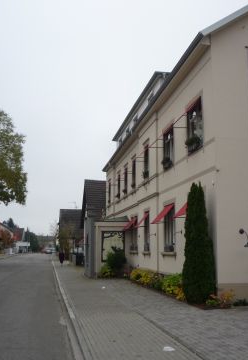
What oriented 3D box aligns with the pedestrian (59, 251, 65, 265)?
[{"bbox_3d":[-5.897,7.364,42.000,0.550,1.620,0.380,1,-9,-10],"label":"pedestrian"}]

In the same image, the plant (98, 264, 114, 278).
[{"bbox_3d":[-0.895,4.681,22.700,0.750,0.700,0.800,1,-9,-10],"label":"plant"}]

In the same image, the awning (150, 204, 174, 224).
[{"bbox_3d":[1.526,1.392,18.165,0.700,0.820,1.620,1,-9,-10],"label":"awning"}]

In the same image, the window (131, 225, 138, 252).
[{"bbox_3d":[0.603,3.220,25.415,0.200,1.750,1.650,1,-9,-10],"label":"window"}]

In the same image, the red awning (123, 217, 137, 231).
[{"bbox_3d":[0.338,2.615,26.547,0.620,0.800,1.950,2,-9,-10],"label":"red awning"}]

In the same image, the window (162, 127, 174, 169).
[{"bbox_3d":[1.881,-1.305,18.558,0.200,1.780,1.520,1,-9,-10],"label":"window"}]

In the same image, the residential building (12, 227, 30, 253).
[{"bbox_3d":[-30.624,16.916,122.448,8.500,7.400,10.000,0,-9,0],"label":"residential building"}]

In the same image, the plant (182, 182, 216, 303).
[{"bbox_3d":[2.243,1.819,13.403,1.020,3.580,1.020,1,-9,-10],"label":"plant"}]

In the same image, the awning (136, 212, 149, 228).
[{"bbox_3d":[0.921,2.100,23.186,0.620,0.820,1.150,2,-9,-10],"label":"awning"}]

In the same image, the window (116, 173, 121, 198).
[{"bbox_3d":[-0.321,0.464,31.260,0.200,1.800,1.050,1,-9,-10],"label":"window"}]

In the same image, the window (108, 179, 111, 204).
[{"bbox_3d":[-1.111,1.040,35.822,0.200,1.800,1.050,1,-9,-10],"label":"window"}]

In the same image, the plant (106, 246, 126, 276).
[{"bbox_3d":[-0.454,4.955,26.878,1.200,1.800,1.200,2,-9,-10],"label":"plant"}]

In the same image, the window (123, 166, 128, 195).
[{"bbox_3d":[0.191,0.069,29.777,0.200,1.780,1.080,2,-9,-10],"label":"window"}]

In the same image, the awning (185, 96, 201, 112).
[{"bbox_3d":[2.263,-2.436,16.026,0.650,0.780,1.500,2,-9,-10],"label":"awning"}]

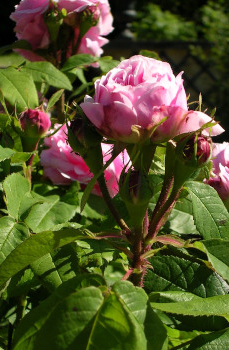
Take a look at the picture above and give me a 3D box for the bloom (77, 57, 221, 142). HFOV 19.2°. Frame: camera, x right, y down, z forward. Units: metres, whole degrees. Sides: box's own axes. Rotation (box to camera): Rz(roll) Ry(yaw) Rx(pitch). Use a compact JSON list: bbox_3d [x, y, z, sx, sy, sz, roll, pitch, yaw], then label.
[{"bbox_3d":[0.022,-0.045,0.400,0.084,0.051,0.078,2,13,0],"label":"bloom"}]

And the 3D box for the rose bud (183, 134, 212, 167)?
[{"bbox_3d":[0.052,-0.015,0.430,0.018,0.020,0.018,24,9,-4],"label":"rose bud"}]

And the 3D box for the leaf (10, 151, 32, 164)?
[{"bbox_3d":[-0.069,-0.013,0.500,0.017,0.005,0.011,-7,53,-5],"label":"leaf"}]

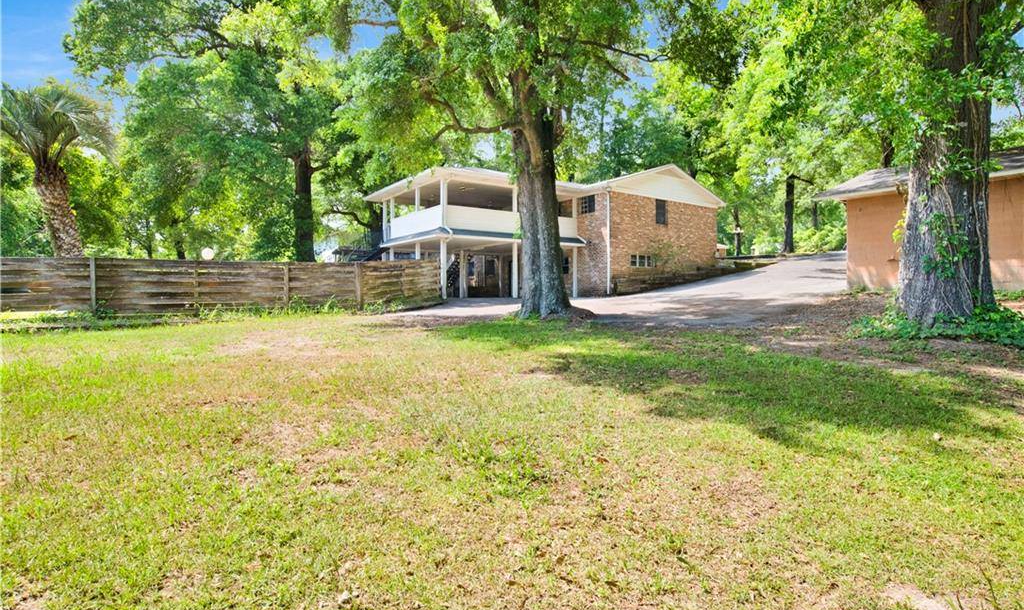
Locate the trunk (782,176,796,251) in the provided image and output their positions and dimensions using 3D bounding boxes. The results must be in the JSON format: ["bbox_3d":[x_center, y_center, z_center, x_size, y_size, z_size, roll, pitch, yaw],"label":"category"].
[{"bbox_3d":[20.605,-6.774,37.919,0.900,5.828,0.850,0,2,0],"label":"trunk"}]

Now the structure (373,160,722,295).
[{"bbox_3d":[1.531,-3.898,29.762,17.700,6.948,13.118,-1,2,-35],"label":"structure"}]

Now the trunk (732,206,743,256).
[{"bbox_3d":[19.828,-6.462,44.939,0.720,4.396,0.620,0,2,0],"label":"trunk"}]

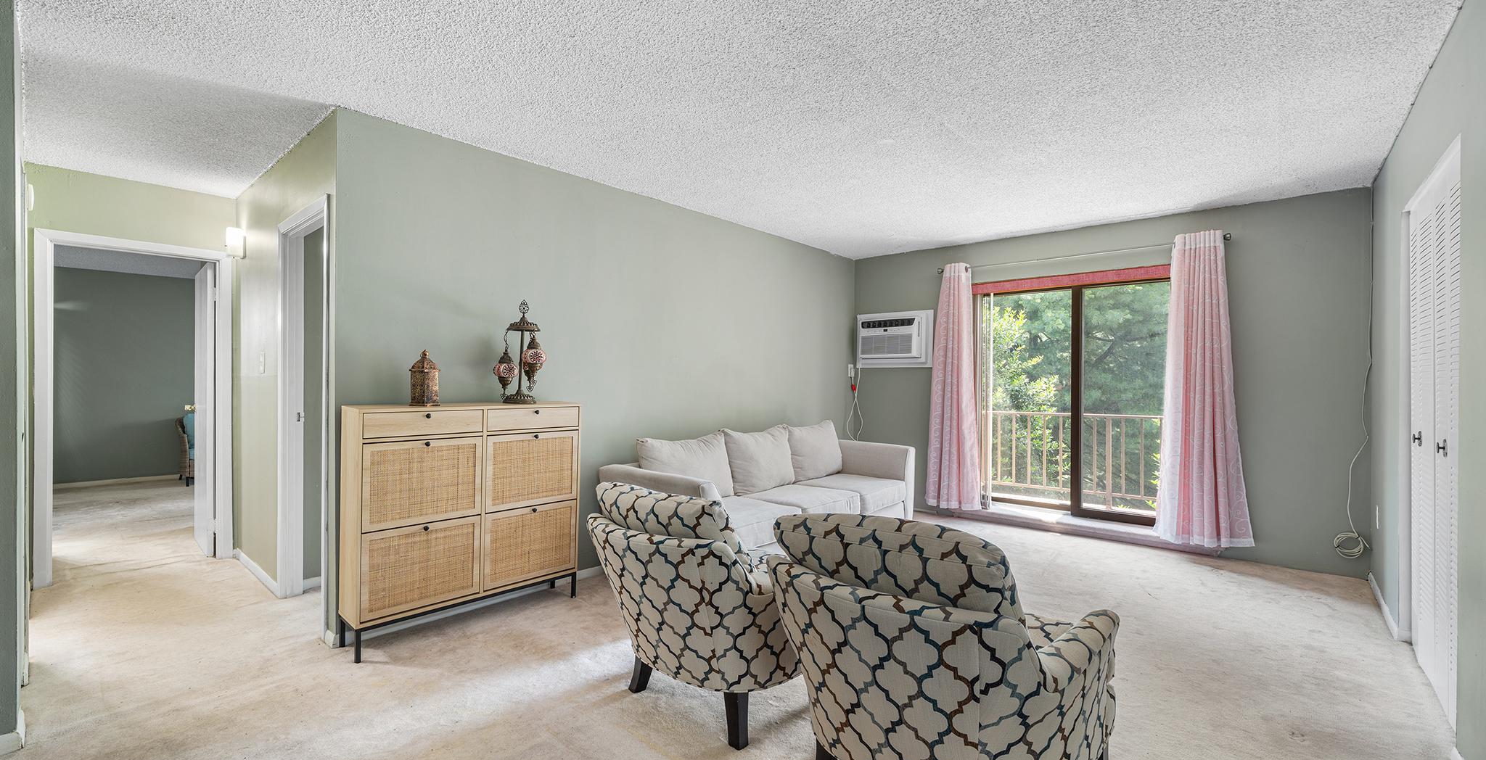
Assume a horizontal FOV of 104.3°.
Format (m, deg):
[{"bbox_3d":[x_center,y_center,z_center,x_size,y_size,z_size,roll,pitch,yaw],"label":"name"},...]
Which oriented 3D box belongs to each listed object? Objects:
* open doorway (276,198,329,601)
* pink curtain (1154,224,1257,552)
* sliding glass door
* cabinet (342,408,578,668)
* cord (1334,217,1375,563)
[{"bbox_3d":[-2.234,0.176,3.005,0.820,2.070,0.130,0,0,39],"label":"open doorway"},{"bbox_3d":[3.206,0.070,4.027,0.520,2.200,0.120,0,0,39],"label":"pink curtain"},{"bbox_3d":[2.673,0.155,4.648,1.650,1.920,0.100,0,0,39],"label":"sliding glass door"},{"bbox_3d":[-1.371,0.672,2.934,0.245,1.080,1.055,0,0,43],"label":"cabinet"},{"bbox_3d":[3.810,0.035,3.607,0.180,2.200,0.060,0,0,39],"label":"cord"}]

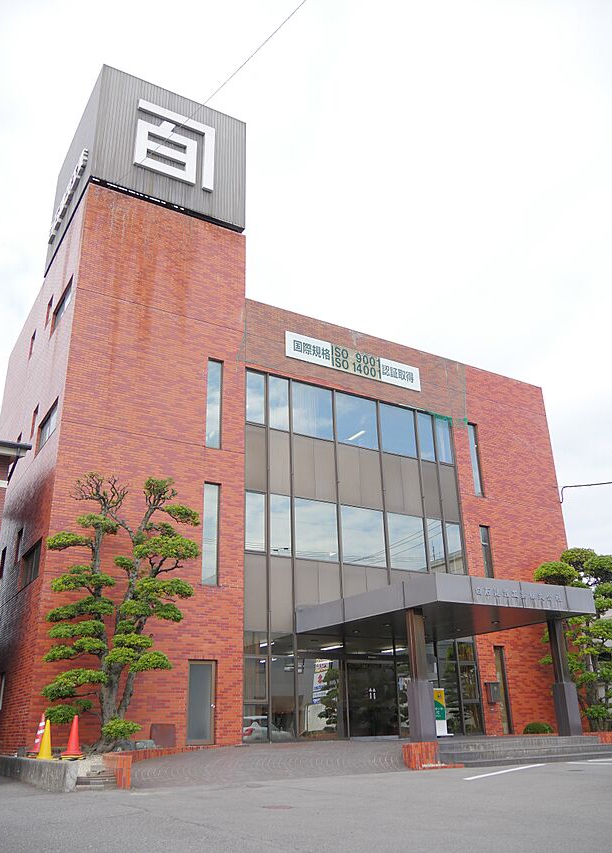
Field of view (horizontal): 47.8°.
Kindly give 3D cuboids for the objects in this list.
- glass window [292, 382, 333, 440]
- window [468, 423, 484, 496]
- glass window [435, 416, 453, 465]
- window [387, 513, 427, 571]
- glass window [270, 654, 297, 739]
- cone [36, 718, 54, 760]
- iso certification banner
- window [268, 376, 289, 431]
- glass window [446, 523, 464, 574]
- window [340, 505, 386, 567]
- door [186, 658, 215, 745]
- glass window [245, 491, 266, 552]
[{"bbox_3d":[0.256,-0.491,21.760,1.558,1.759,0.100,12,-25,-30],"label":"glass window"},{"bbox_3d":[6.229,1.201,25.180,0.420,2.789,0.100,12,-25,-30],"label":"window"},{"bbox_3d":[4.816,0.503,24.346,0.651,1.681,0.100,11,-23,-28],"label":"glass window"},{"bbox_3d":[3.194,3.699,22.135,1.478,1.735,0.100,11,-23,-28],"label":"window"},{"bbox_3d":[-0.619,7.488,18.996,0.800,2.180,0.100,12,-27,-29],"label":"glass window"},{"bbox_3d":[-5.145,6.213,13.717,0.350,0.690,0.350,6,-23,-18],"label":"cone"},{"bbox_3d":[1.731,-2.139,23.312,5.561,0.899,0.100,12,-25,-30],"label":"iso certification banner"},{"bbox_3d":[-0.865,-0.697,21.270,0.687,1.658,0.100,11,-23,-28],"label":"window"},{"bbox_3d":[5.280,4.346,24.387,0.700,1.840,0.100,12,-27,-29],"label":"glass window"},{"bbox_3d":[1.754,3.386,21.358,1.639,1.778,0.100,11,-23,-28],"label":"window"},{"bbox_3d":[-2.639,6.918,17.373,0.716,1.940,0.100,11,-23,-28],"label":"door"},{"bbox_3d":[-1.494,2.839,20.499,0.690,1.780,0.100,12,-27,-29],"label":"glass window"}]

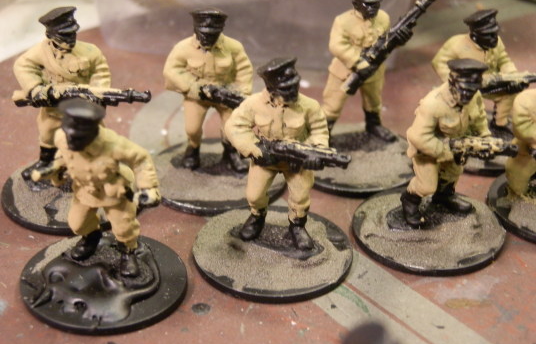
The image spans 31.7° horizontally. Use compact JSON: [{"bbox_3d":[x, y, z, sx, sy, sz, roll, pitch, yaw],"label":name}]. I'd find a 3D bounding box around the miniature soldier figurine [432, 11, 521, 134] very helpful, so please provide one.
[{"bbox_3d":[0.039,-0.018,0.175,0.018,0.028,0.015,-14,34,-26],"label":"miniature soldier figurine"}]

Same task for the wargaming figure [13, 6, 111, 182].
[{"bbox_3d":[-0.036,-0.014,0.163,0.018,0.030,0.013,-8,31,-15],"label":"wargaming figure"}]

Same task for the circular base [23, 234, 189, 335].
[{"bbox_3d":[-0.025,0.015,0.143,0.025,0.003,0.025,2,30,0],"label":"circular base"}]

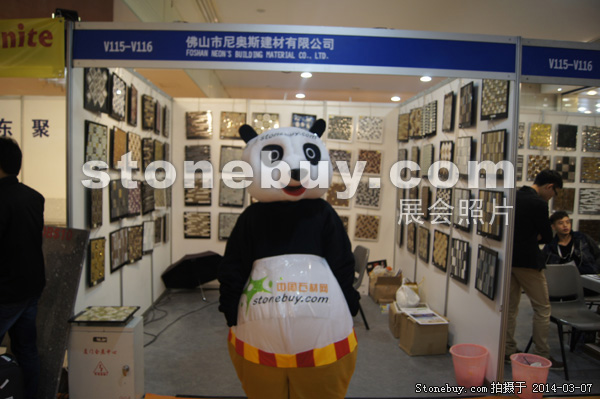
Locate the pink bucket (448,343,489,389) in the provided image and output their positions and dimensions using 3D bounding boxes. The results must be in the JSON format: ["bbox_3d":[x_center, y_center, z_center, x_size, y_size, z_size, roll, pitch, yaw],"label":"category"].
[{"bbox_3d":[1.273,1.252,3.372,0.270,0.243,0.270,2,4,0],"label":"pink bucket"}]

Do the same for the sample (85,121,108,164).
[{"bbox_3d":[-1.480,-0.384,3.288,0.026,0.342,0.340,1,4,-3],"label":"sample"}]

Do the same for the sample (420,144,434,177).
[{"bbox_3d":[1.356,-0.396,4.722,0.028,0.340,0.335,1,3,-2],"label":"sample"}]

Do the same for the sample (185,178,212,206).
[{"bbox_3d":[-1.331,-0.088,5.900,0.335,0.345,0.030,1,3,-3],"label":"sample"}]

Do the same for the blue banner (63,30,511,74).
[{"bbox_3d":[0.004,-0.979,2.992,2.940,0.192,0.030,1,3,-3],"label":"blue banner"}]

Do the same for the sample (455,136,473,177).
[{"bbox_3d":[1.413,-0.359,3.833,0.030,0.345,0.335,1,3,-3],"label":"sample"}]

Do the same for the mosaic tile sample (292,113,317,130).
[{"bbox_3d":[0.059,-0.950,6.018,0.330,0.358,0.025,1,3,-3],"label":"mosaic tile sample"}]

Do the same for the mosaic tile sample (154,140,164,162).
[{"bbox_3d":[-1.579,-0.486,5.047,0.026,0.342,0.340,1,4,-3],"label":"mosaic tile sample"}]

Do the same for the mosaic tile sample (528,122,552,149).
[{"bbox_3d":[3.302,-0.866,6.199,0.325,0.358,0.025,1,3,-3],"label":"mosaic tile sample"}]

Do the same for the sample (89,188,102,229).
[{"bbox_3d":[-1.470,0.036,3.230,0.028,0.332,0.335,1,3,-12],"label":"sample"}]

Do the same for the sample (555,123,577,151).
[{"bbox_3d":[3.629,-0.832,6.105,0.305,0.345,0.030,1,3,-3],"label":"sample"}]

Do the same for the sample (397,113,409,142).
[{"bbox_3d":[1.323,-0.907,5.693,0.025,0.357,0.338,1,3,-7],"label":"sample"}]

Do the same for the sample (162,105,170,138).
[{"bbox_3d":[-1.605,-0.922,5.384,0.025,0.355,0.335,1,3,-7],"label":"sample"}]

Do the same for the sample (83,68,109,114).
[{"bbox_3d":[-1.497,-0.823,3.326,0.025,0.357,0.338,2,3,7],"label":"sample"}]

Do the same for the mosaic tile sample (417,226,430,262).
[{"bbox_3d":[1.355,0.482,4.871,0.025,0.357,0.338,1,3,-3],"label":"mosaic tile sample"}]

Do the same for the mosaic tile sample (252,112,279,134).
[{"bbox_3d":[-0.445,-0.943,5.865,0.337,0.350,0.030,1,3,-3],"label":"mosaic tile sample"}]

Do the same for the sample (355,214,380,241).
[{"bbox_3d":[0.913,0.389,6.114,0.335,0.355,0.022,1,3,-4],"label":"sample"}]

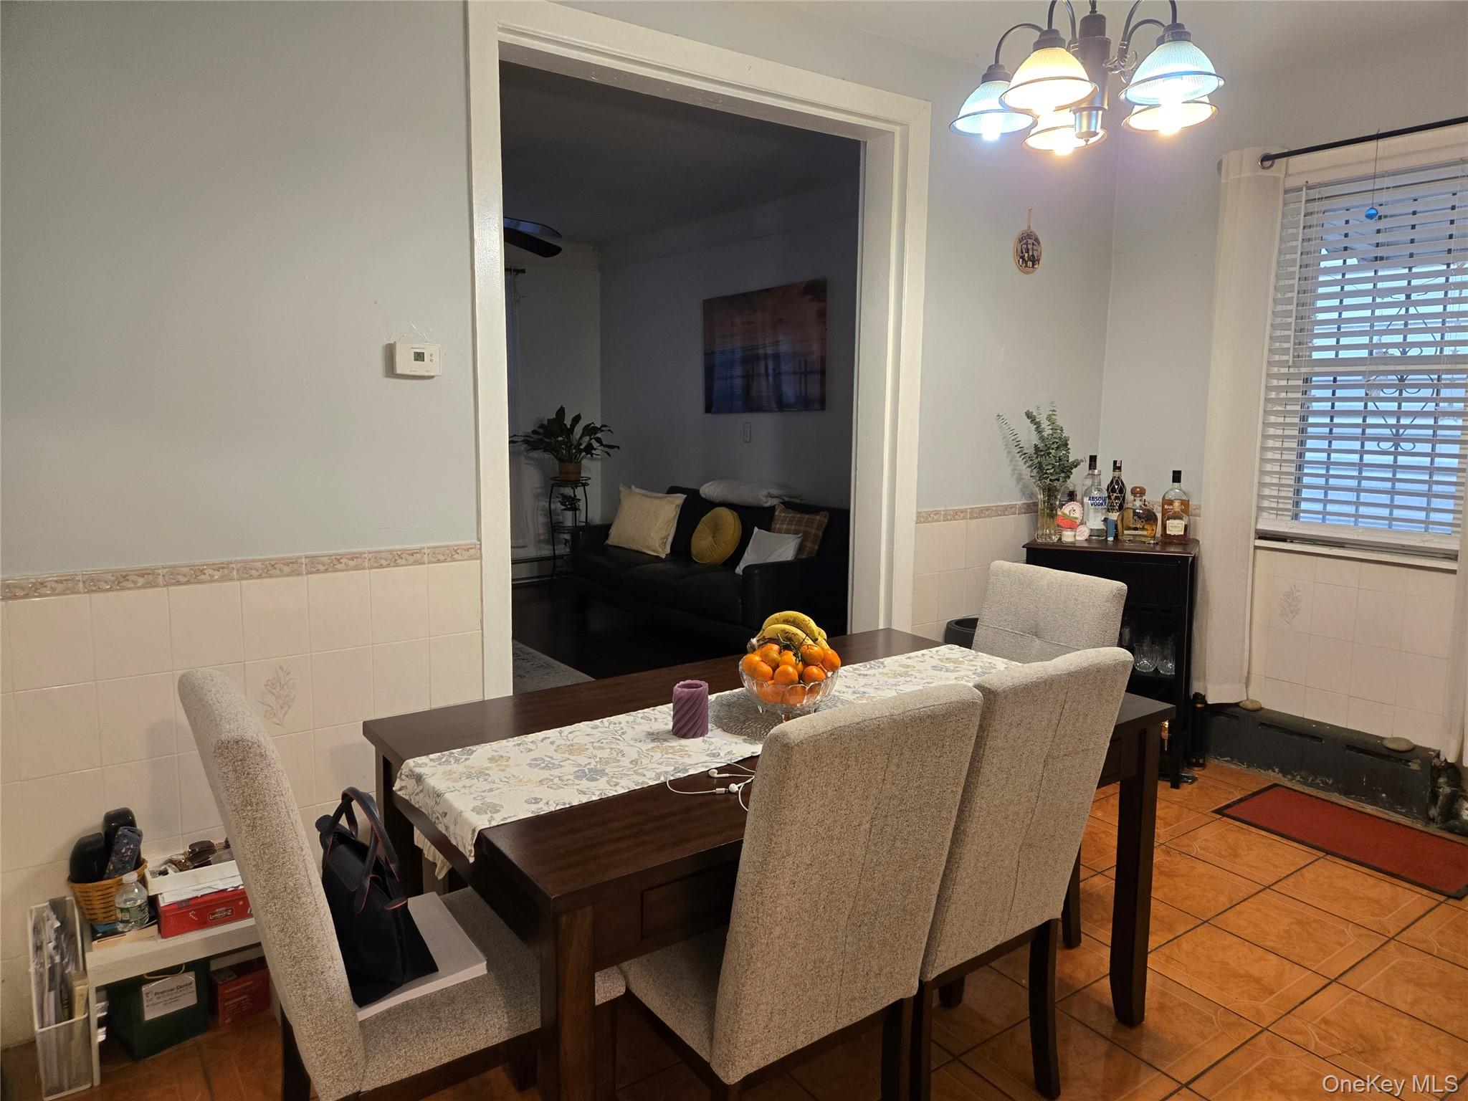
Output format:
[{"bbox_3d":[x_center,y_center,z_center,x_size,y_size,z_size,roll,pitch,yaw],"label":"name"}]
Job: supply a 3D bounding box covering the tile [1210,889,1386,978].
[{"bbox_3d":[1.586,1.067,2.739,0.345,0.010,0.340,-5,10,-35],"label":"tile"}]

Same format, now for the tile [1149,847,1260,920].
[{"bbox_3d":[1.362,1.006,2.962,0.335,0.010,0.335,-5,10,-34],"label":"tile"}]

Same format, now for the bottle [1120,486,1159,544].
[{"bbox_3d":[1.669,-0.155,4.032,0.140,0.222,0.090,4,9,20],"label":"bottle"}]

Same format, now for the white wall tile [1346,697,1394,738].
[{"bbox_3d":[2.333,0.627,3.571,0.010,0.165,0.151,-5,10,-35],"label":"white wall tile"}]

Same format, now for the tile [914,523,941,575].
[{"bbox_3d":[0.743,-0.006,3.741,0.149,0.199,0.010,-5,10,-35],"label":"tile"}]

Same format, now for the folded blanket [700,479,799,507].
[{"bbox_3d":[0.105,-0.352,5.976,0.242,0.121,0.757,-5,11,-35],"label":"folded blanket"}]

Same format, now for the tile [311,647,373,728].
[{"bbox_3d":[-1.000,0.351,2.499,0.150,0.200,0.010,-6,11,-36],"label":"tile"}]

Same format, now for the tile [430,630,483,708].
[{"bbox_3d":[-0.759,0.328,2.676,0.150,0.200,0.010,-6,11,-36],"label":"tile"}]

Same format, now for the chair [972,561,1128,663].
[{"bbox_3d":[0.644,0.565,2.621,0.610,0.980,0.460,-5,10,-36],"label":"chair"}]

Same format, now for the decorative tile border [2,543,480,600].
[{"bbox_3d":[-1.130,0.045,2.353,1.110,0.048,0.012,-5,10,-36],"label":"decorative tile border"}]

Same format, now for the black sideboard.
[{"bbox_3d":[1.449,0.429,3.873,0.600,0.910,0.370,4,9,20],"label":"black sideboard"}]

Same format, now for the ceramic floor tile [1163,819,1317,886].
[{"bbox_3d":[1.661,0.992,3.204,0.345,0.010,0.345,-5,10,-36],"label":"ceramic floor tile"}]

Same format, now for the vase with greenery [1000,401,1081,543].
[{"bbox_3d":[1.236,-0.311,3.945,0.340,0.555,0.270,3,9,17],"label":"vase with greenery"}]

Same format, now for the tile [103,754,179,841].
[{"bbox_3d":[-1.365,0.582,2.262,0.150,0.200,0.010,-6,11,-36],"label":"tile"}]

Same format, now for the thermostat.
[{"bbox_3d":[-0.810,-0.487,2.489,0.113,0.080,0.030,-5,10,-36],"label":"thermostat"}]

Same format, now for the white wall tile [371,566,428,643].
[{"bbox_3d":[-0.877,0.144,2.559,0.150,0.200,0.010,-5,10,-36],"label":"white wall tile"}]

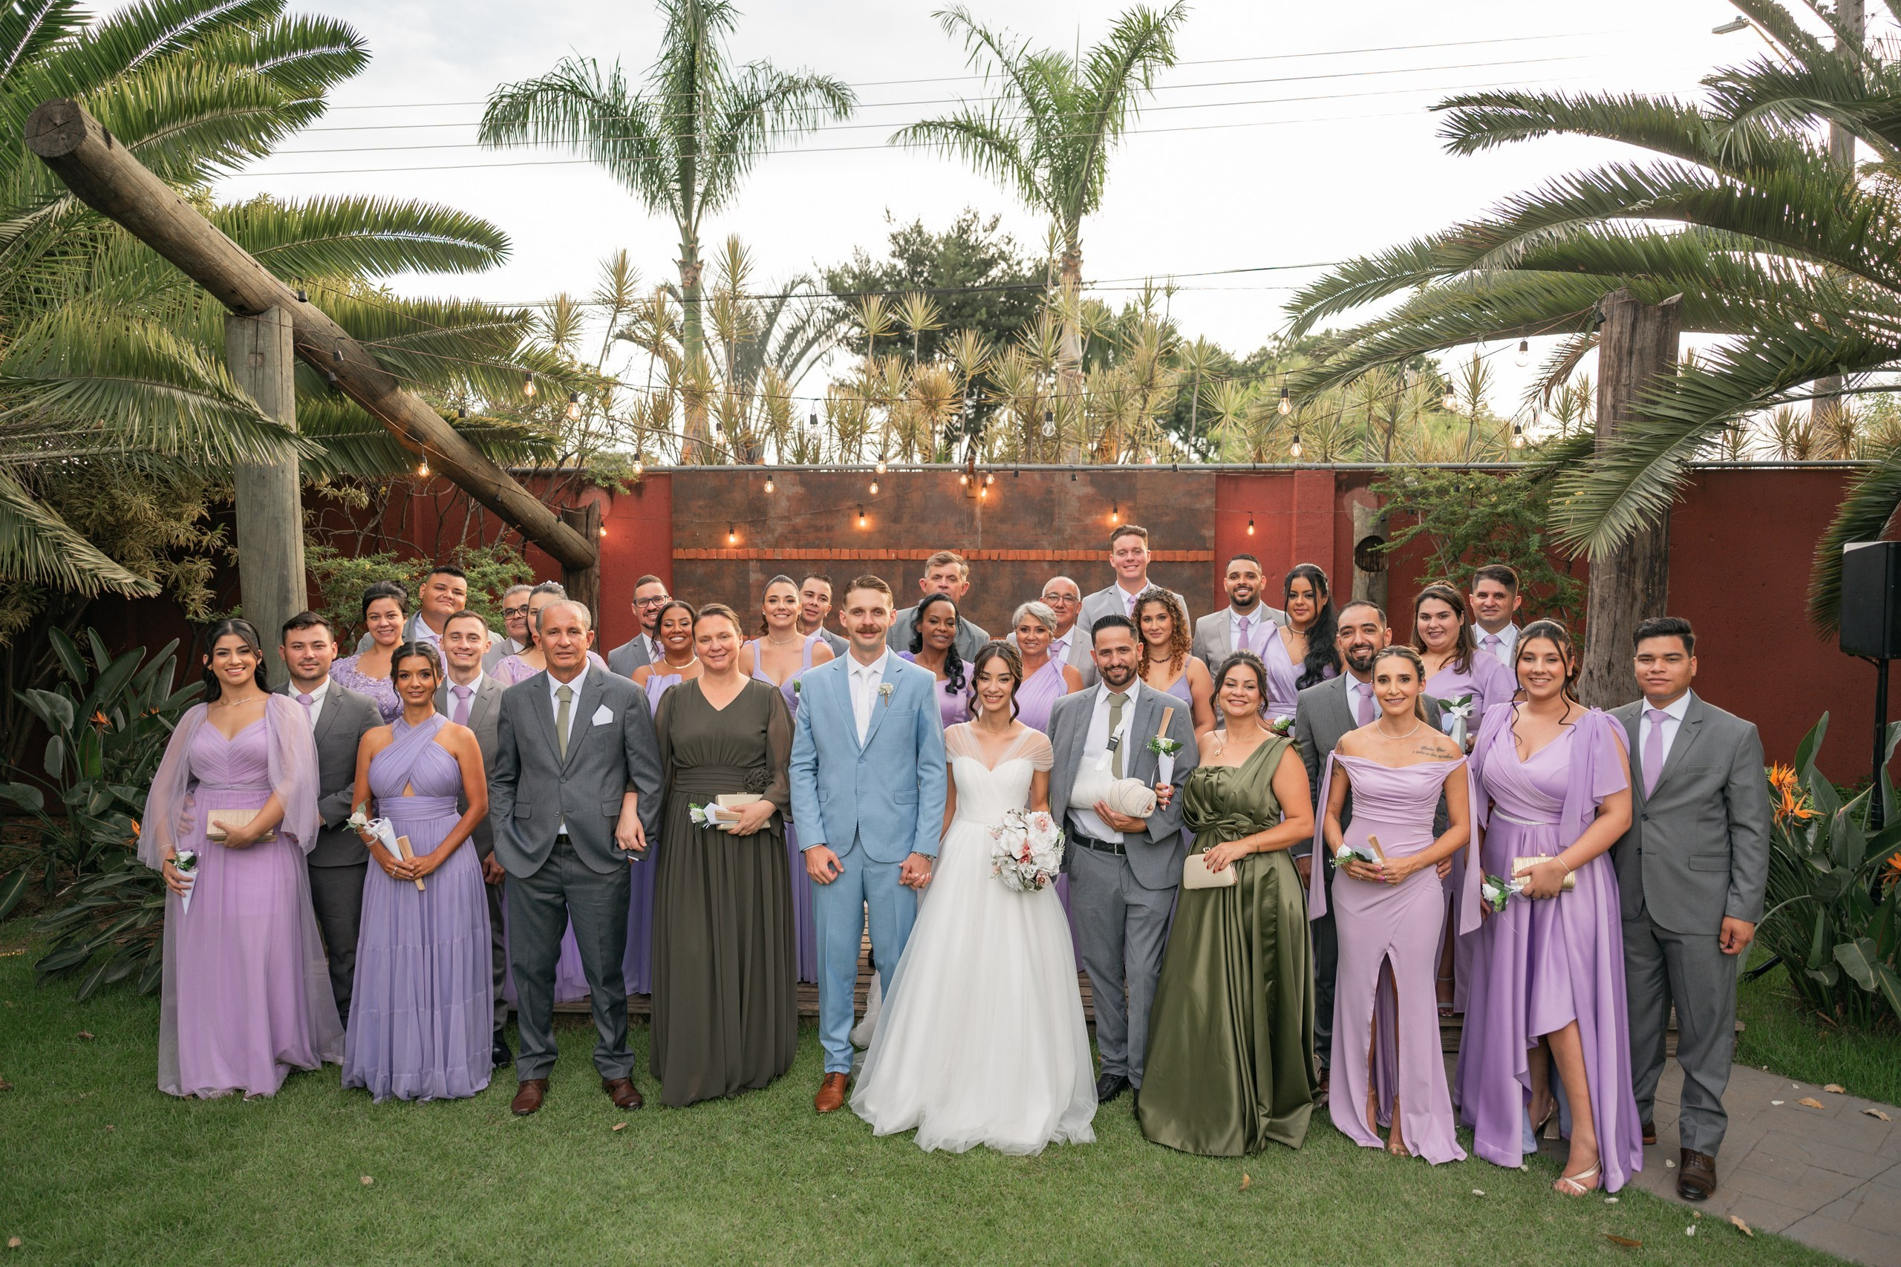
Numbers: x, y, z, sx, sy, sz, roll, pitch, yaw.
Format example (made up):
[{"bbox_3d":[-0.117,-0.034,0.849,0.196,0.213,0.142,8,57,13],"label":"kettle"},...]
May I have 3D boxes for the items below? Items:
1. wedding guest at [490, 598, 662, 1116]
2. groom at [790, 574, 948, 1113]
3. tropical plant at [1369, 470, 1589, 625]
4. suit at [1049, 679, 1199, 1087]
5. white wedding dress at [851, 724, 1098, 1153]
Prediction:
[{"bbox_3d":[-1.305,0.758,4.427,0.579,1.763,0.380,-1,5,-10],"label":"wedding guest"},{"bbox_3d":[-0.281,0.700,4.396,0.560,1.820,0.360,0,4,-4],"label":"groom"},{"bbox_3d":[3.146,0.163,7.539,1.400,2.250,1.200,1,5,10],"label":"tropical plant"},{"bbox_3d":[0.611,0.871,4.456,0.523,1.433,0.360,1,5,13],"label":"suit"},{"bbox_3d":[0.081,0.967,4.444,0.864,1.345,0.900,0,5,2],"label":"white wedding dress"}]

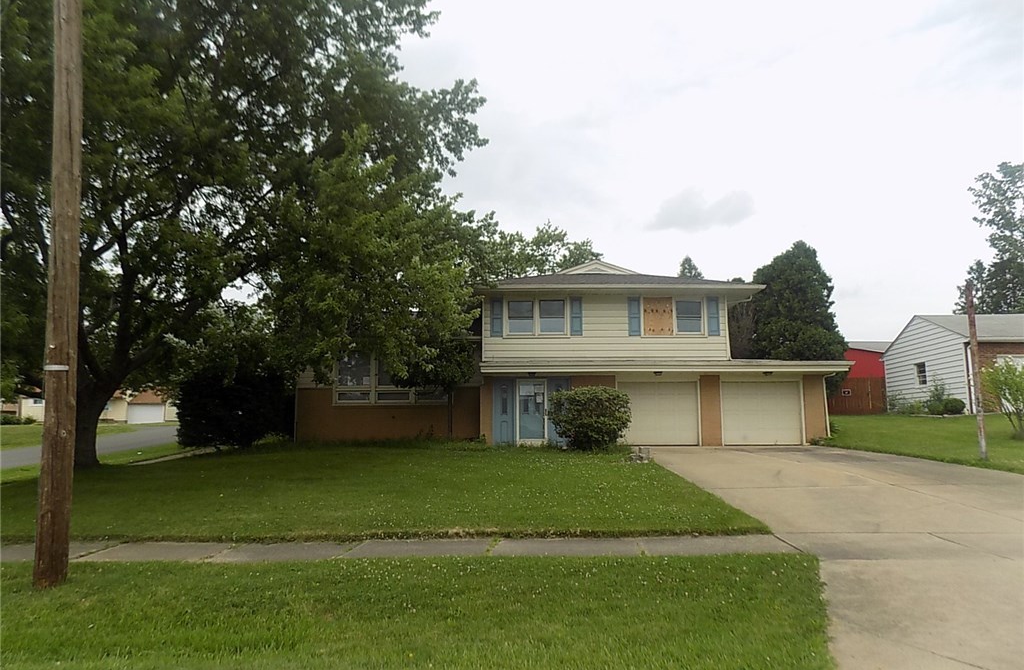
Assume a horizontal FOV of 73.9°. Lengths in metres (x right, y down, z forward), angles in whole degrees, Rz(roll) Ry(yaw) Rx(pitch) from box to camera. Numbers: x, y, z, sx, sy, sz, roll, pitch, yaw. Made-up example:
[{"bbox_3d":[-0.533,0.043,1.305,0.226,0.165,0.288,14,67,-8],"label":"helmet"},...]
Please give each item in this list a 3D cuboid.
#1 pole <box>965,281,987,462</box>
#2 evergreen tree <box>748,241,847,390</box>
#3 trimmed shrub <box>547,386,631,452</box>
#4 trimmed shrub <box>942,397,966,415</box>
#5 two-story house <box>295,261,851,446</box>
[{"bbox_3d":[10.785,0.869,15.764,0.170,4.150,0.170,0,-7,0],"label":"pole"},{"bbox_3d":[14.013,-0.271,33.513,4.900,8.800,4.800,0,-7,0],"label":"evergreen tree"},{"bbox_3d":[2.388,2.591,21.242,2.500,1.950,2.350,0,-7,0],"label":"trimmed shrub"},{"bbox_3d":[17.009,2.748,26.154,0.920,0.720,0.920,0,-7,0],"label":"trimmed shrub"},{"bbox_3d":[1.654,0.806,27.025,19.000,6.900,9.500,0,-8,1],"label":"two-story house"}]

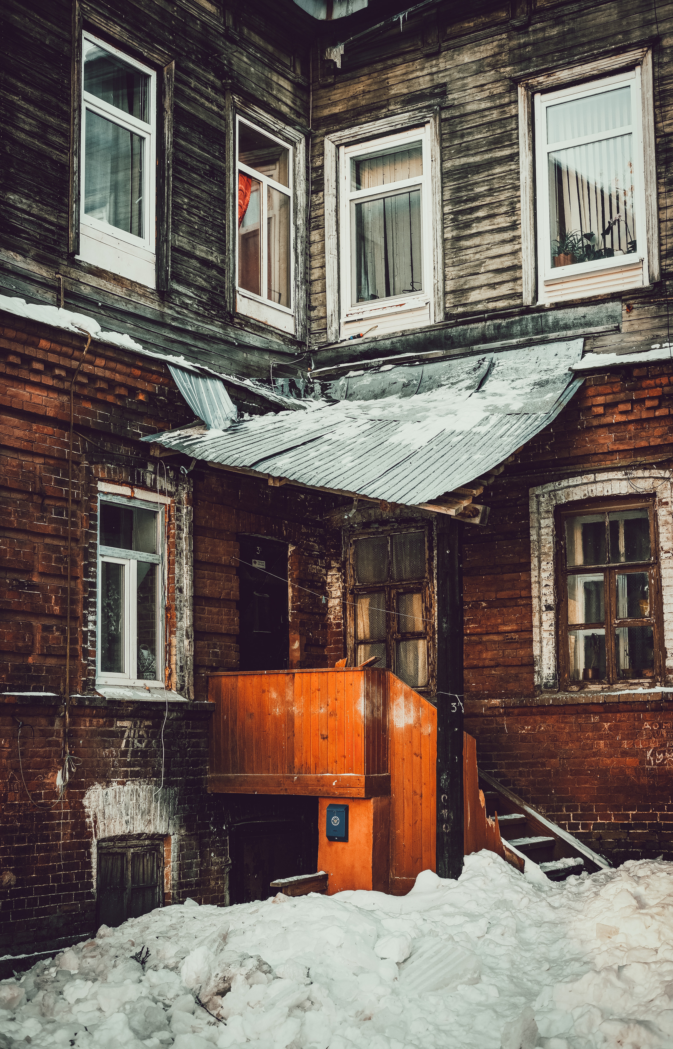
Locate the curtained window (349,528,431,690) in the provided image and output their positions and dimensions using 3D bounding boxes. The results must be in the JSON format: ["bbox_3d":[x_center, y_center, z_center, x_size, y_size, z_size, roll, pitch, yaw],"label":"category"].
[{"bbox_3d":[0.554,0.864,15.280,1.004,1.681,0.120,-6,-10,32],"label":"curtained window"}]

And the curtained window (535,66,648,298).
[{"bbox_3d":[2.432,-3.214,14.708,1.075,2.122,0.100,-6,-10,32],"label":"curtained window"}]

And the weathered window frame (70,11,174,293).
[{"bbox_3d":[-1.955,-3.313,13.823,0.150,2.223,1.389,-6,-10,32],"label":"weathered window frame"}]

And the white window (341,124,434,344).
[{"bbox_3d":[0.523,-2.983,15.912,1.092,2.091,0.100,-6,-10,32],"label":"white window"}]

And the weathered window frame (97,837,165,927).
[{"bbox_3d":[-1.754,3.014,12.856,0.120,0.759,0.834,-6,-10,32],"label":"weathered window frame"}]

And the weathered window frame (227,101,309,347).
[{"bbox_3d":[-0.760,-3.058,15.668,0.150,2.174,1.406,-6,-10,32],"label":"weathered window frame"}]

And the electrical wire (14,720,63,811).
[{"bbox_3d":[-2.295,1.859,11.916,0.060,0.687,0.513,-6,-10,32],"label":"electrical wire"}]

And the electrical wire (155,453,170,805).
[{"bbox_3d":[-1.503,0.873,13.338,0.100,2.912,0.178,-6,-10,32],"label":"electrical wire"}]

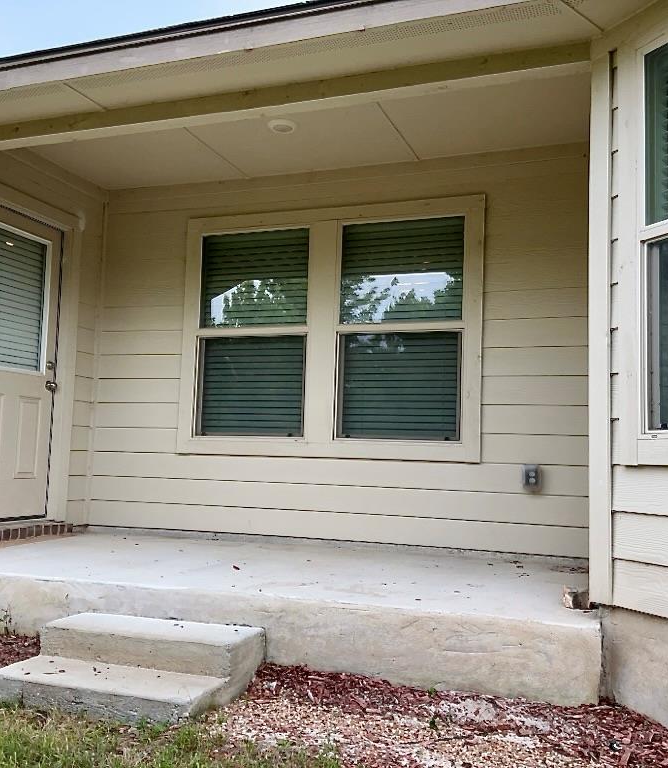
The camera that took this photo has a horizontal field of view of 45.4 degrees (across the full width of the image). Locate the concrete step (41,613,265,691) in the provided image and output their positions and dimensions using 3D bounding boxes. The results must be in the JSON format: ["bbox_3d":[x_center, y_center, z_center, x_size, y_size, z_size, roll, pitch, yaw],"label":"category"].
[{"bbox_3d":[-0.785,1.141,3.435,0.915,0.175,0.303,0,-5,20],"label":"concrete step"}]

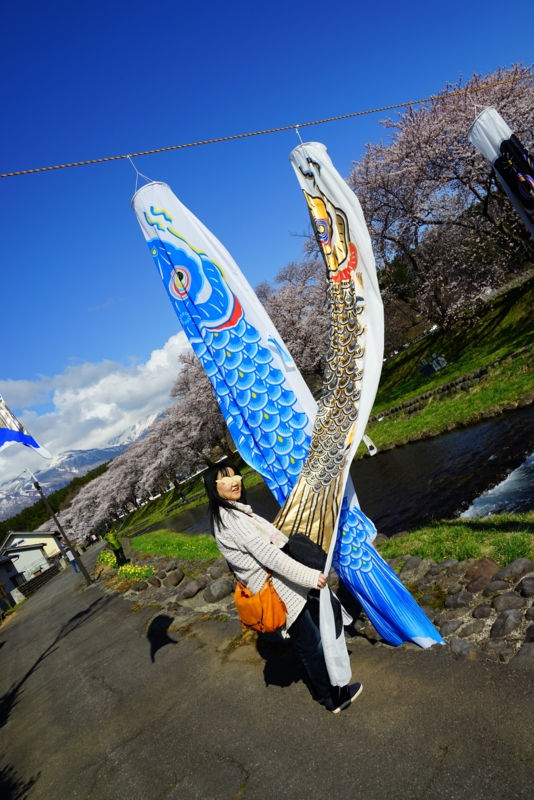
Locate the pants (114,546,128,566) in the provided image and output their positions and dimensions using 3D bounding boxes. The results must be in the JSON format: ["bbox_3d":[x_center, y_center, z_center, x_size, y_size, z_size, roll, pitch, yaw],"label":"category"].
[{"bbox_3d":[-5.968,6.397,21.808,0.420,0.780,0.380,-25,-5,-15],"label":"pants"}]

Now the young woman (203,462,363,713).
[{"bbox_3d":[0.110,1.079,3.221,0.520,1.580,0.480,-25,-5,-10],"label":"young woman"}]

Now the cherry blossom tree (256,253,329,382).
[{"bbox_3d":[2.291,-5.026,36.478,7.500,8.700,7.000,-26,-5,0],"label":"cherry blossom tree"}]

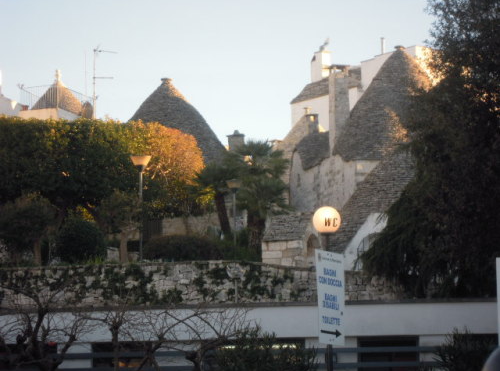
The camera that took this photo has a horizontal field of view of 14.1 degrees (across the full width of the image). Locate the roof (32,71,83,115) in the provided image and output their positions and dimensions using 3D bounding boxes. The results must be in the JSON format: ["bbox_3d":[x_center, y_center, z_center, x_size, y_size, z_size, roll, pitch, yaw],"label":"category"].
[{"bbox_3d":[-9.234,-4.365,97.000,2.700,2.300,2.700,0,-5,0],"label":"roof"}]

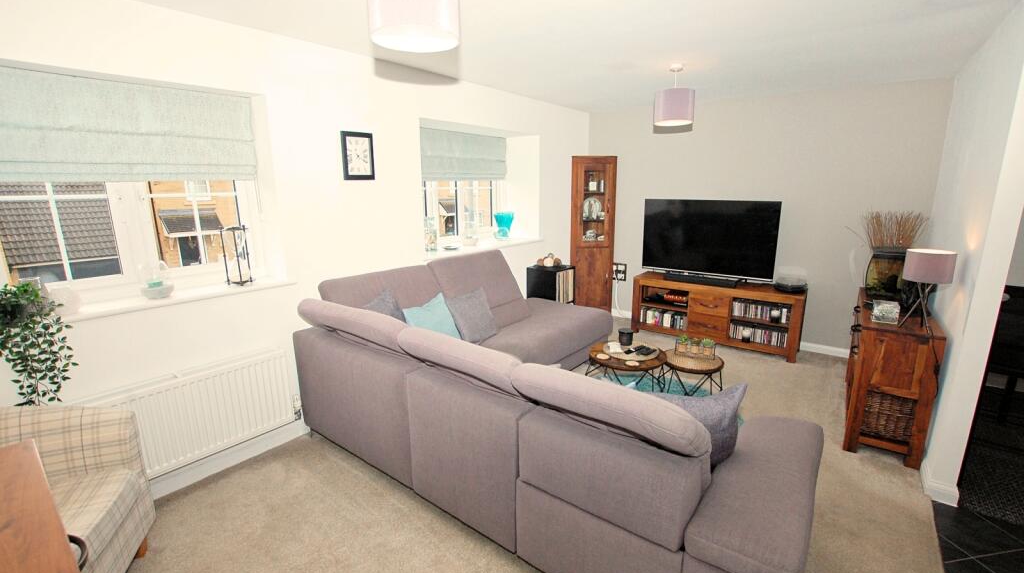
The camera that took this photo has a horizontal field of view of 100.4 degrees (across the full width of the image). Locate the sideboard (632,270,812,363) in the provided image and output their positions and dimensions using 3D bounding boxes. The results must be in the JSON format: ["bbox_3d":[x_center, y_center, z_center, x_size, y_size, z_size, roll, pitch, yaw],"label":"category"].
[{"bbox_3d":[2.044,0.261,4.352,1.470,0.600,0.440,9,16,37],"label":"sideboard"}]

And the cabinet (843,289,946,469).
[{"bbox_3d":[2.490,0.516,2.850,0.340,0.765,1.230,9,16,36],"label":"cabinet"}]

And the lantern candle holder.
[{"bbox_3d":[-1.593,-0.171,2.440,0.130,0.320,0.130,10,17,39],"label":"lantern candle holder"}]

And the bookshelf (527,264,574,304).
[{"bbox_3d":[0.408,0.176,4.504,0.360,0.740,0.330,10,17,39],"label":"bookshelf"}]

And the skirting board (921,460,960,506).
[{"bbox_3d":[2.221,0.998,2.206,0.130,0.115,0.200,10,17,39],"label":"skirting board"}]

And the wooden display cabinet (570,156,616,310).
[{"bbox_3d":[0.932,-0.566,5.134,0.500,1.880,0.280,-2,13,-5],"label":"wooden display cabinet"}]

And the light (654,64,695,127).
[{"bbox_3d":[1.193,-1.398,3.115,0.275,0.390,0.275,10,17,39],"label":"light"}]

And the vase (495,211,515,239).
[{"bbox_3d":[-0.083,-0.641,4.514,0.190,0.260,0.190,10,17,39],"label":"vase"}]

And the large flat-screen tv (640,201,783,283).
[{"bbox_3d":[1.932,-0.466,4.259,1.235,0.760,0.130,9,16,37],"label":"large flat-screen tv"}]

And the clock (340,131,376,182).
[{"bbox_3d":[-1.016,-0.854,2.800,0.040,0.302,0.212,10,17,39],"label":"clock"}]

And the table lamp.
[{"bbox_3d":[2.225,0.028,2.317,0.195,0.435,0.195,10,17,39],"label":"table lamp"}]

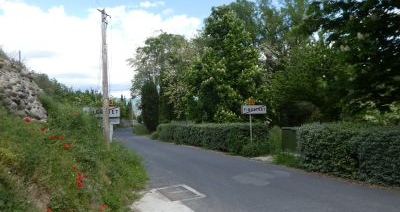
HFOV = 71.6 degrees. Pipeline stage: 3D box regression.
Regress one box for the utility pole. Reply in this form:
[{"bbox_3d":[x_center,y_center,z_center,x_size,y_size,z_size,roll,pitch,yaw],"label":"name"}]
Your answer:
[{"bbox_3d":[-3.654,-1.055,10.700,0.420,5.490,0.320,-3,-2,0],"label":"utility pole"}]

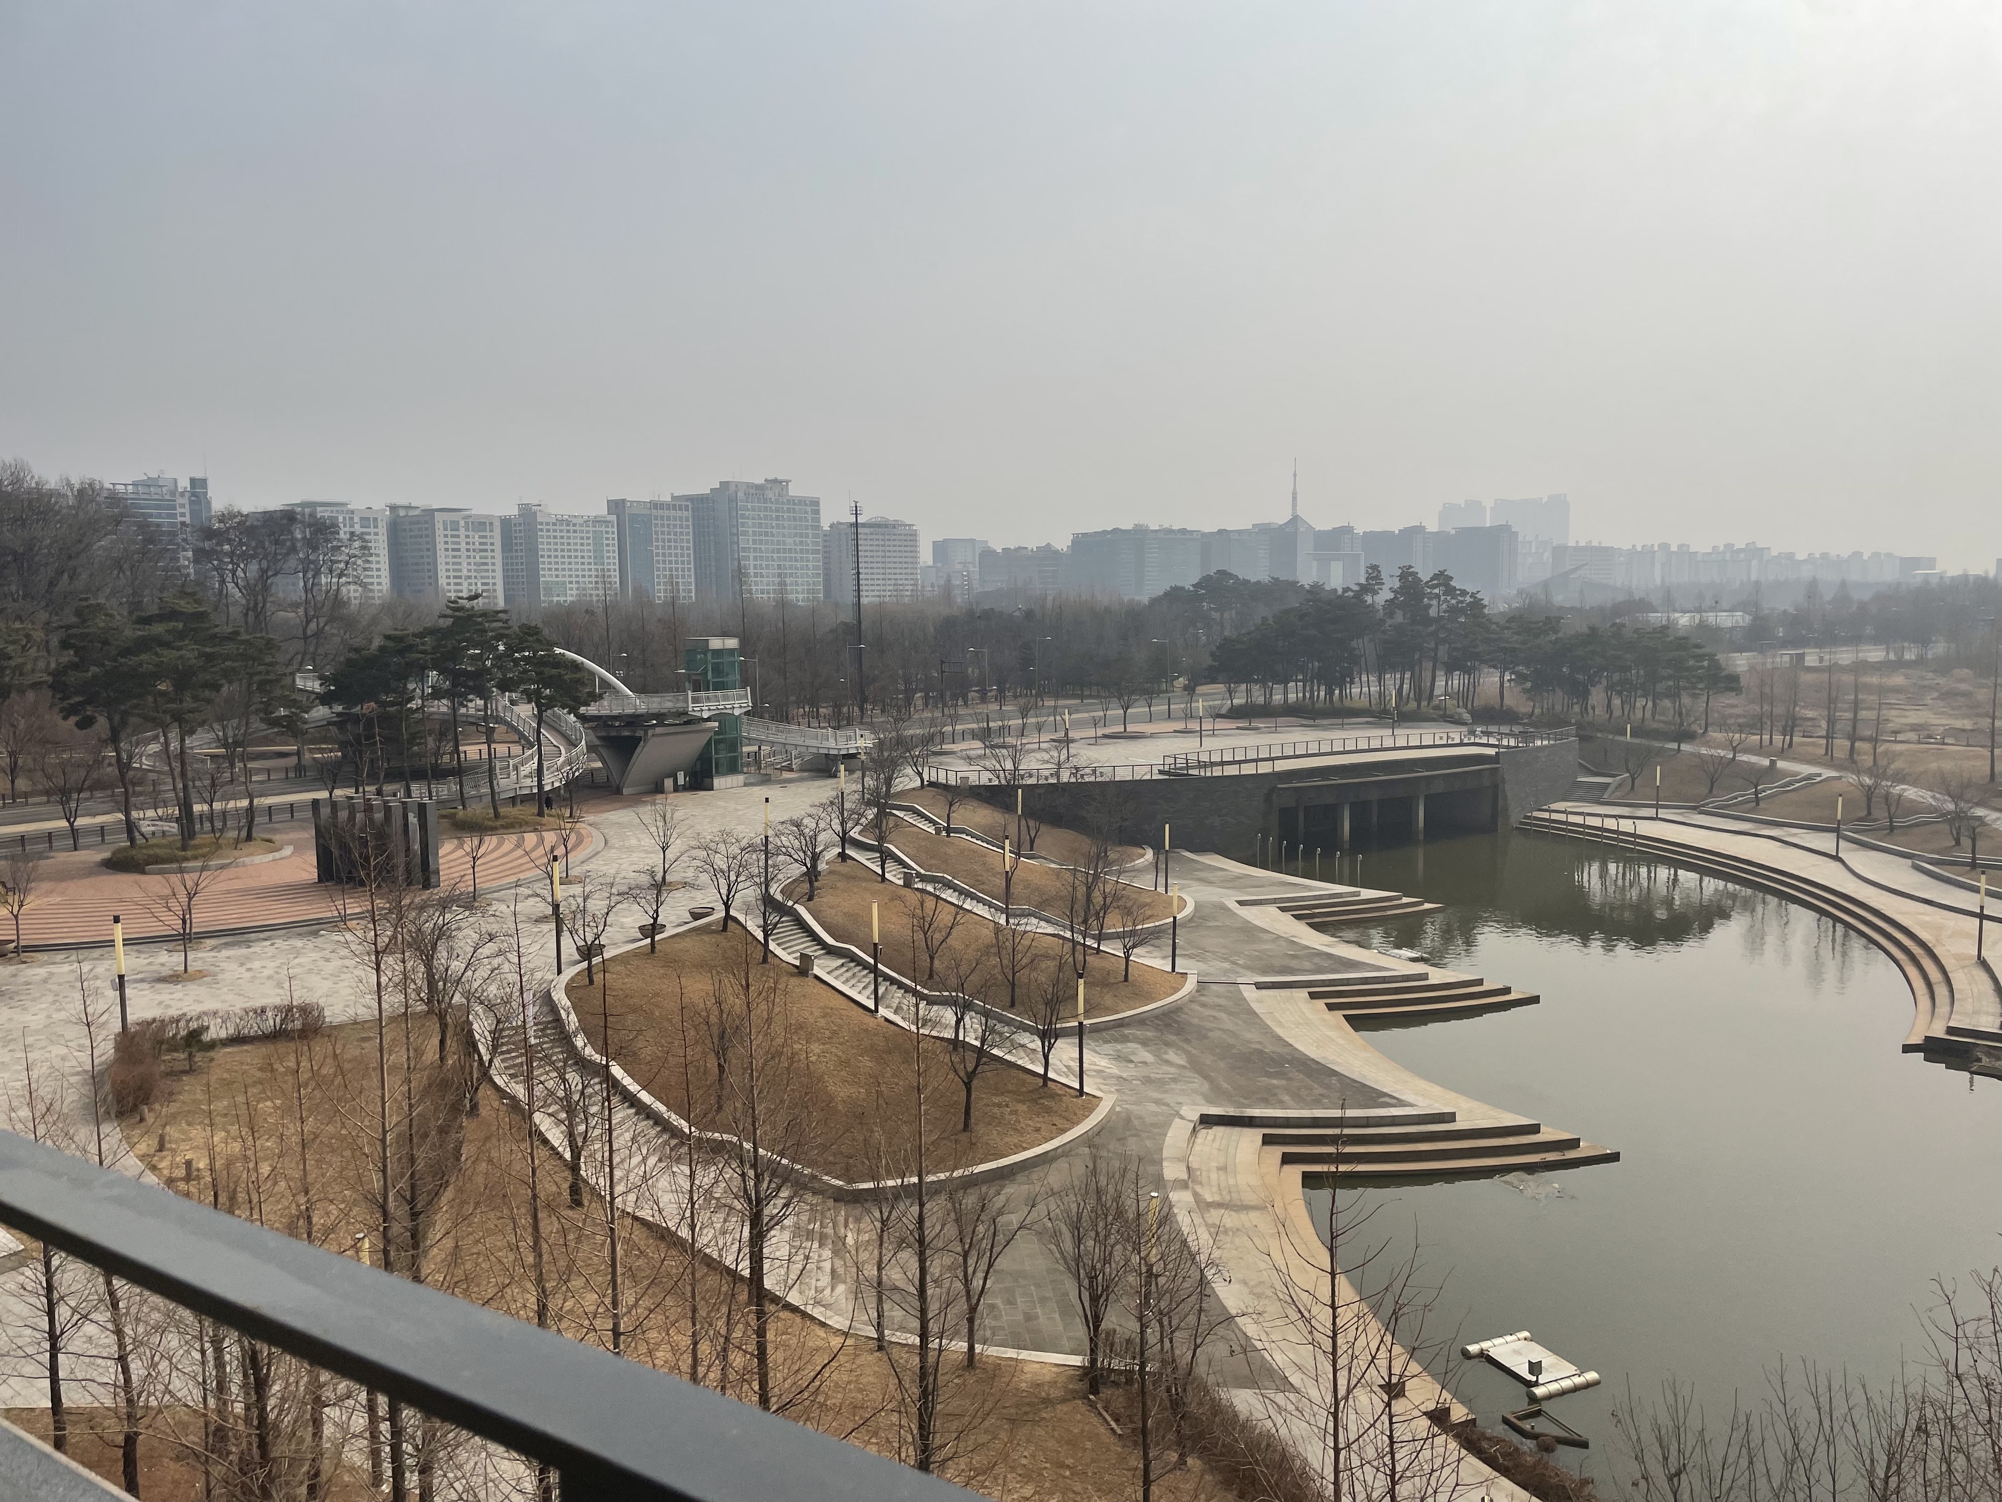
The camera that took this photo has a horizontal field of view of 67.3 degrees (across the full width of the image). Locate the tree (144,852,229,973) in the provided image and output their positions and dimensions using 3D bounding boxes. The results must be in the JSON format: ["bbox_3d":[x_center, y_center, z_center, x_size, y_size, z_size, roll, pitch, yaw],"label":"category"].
[{"bbox_3d":[-28.027,5.611,51.676,2.968,4.125,2.820,-4,7,-29],"label":"tree"}]

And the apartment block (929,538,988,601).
[{"bbox_3d":[-31.926,-124.953,1072.764,34.000,50.500,19.000,-5,8,-39],"label":"apartment block"}]

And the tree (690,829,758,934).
[{"bbox_3d":[-12.655,5.944,68.377,3.000,4.700,3.000,-1,6,0],"label":"tree"}]

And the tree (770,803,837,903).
[{"bbox_3d":[-8.316,4.267,63.706,2.793,4.259,2.653,-1,6,-8],"label":"tree"}]

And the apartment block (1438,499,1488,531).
[{"bbox_3d":[852.455,-371.636,2777.515,80.000,184.000,46.000,4,7,38],"label":"apartment block"}]

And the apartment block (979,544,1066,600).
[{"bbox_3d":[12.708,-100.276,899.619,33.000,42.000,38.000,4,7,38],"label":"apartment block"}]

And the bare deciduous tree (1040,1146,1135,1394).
[{"bbox_3d":[2.198,12.761,36.865,2.300,6.200,2.300,-1,6,0],"label":"bare deciduous tree"}]

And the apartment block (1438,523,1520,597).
[{"bbox_3d":[319.093,-123.010,1012.957,19.000,53.300,47.000,-5,8,-39],"label":"apartment block"}]

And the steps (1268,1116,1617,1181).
[{"bbox_3d":[14.335,13.010,48.739,11.625,1.240,1.911,-1,6,-6],"label":"steps"}]

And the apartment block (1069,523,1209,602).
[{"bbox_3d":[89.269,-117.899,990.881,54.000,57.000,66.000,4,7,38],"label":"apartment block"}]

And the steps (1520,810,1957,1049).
[{"bbox_3d":[48.694,9.621,100.087,11.800,1.100,64.600,0,6,3],"label":"steps"}]

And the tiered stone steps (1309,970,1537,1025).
[{"bbox_3d":[21.387,12.392,76.445,12.300,1.050,4.300,-2,6,-15],"label":"tiered stone steps"}]

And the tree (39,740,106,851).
[{"bbox_3d":[-47.644,2.278,77.162,3.384,5.786,3.215,-4,7,-32],"label":"tree"}]

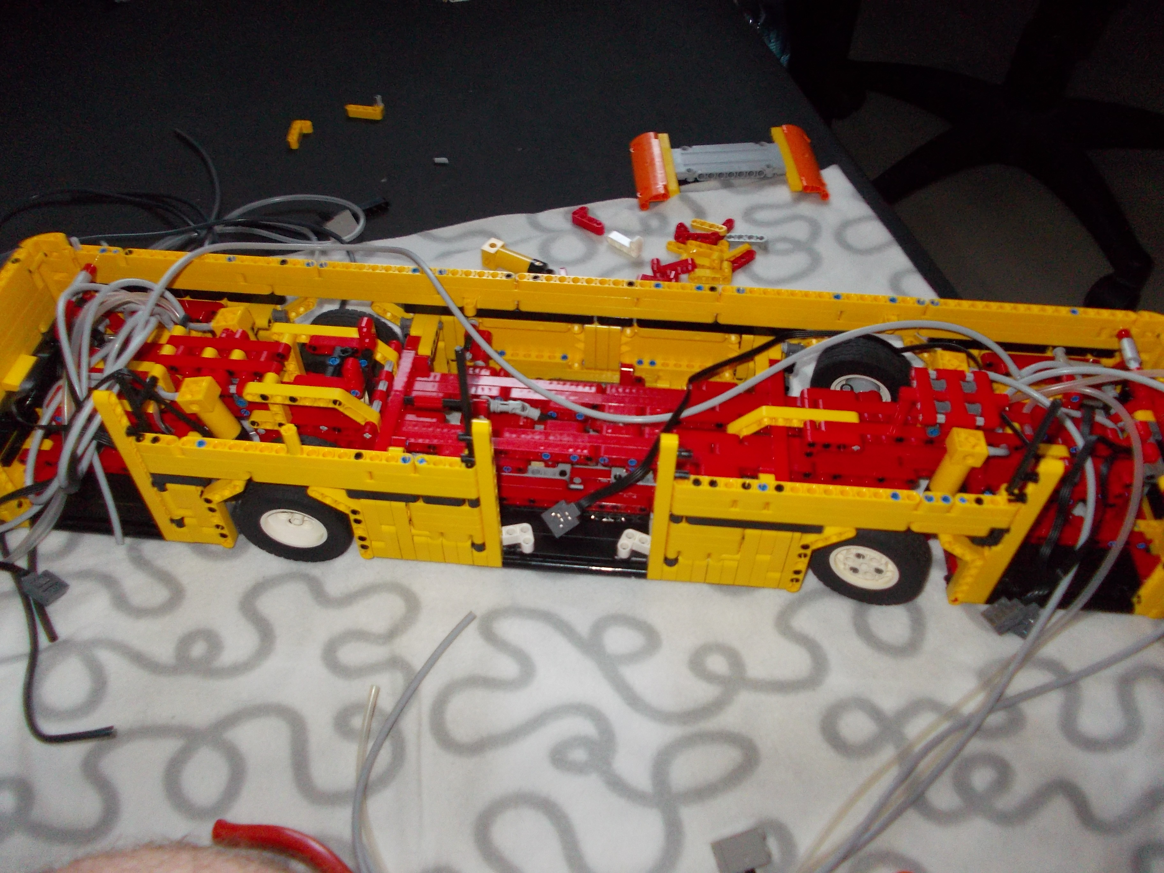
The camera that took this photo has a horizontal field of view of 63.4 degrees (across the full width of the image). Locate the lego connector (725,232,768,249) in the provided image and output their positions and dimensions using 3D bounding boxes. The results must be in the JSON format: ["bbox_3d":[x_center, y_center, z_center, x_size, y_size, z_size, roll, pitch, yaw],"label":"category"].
[{"bbox_3d":[0.127,-0.151,0.730,0.032,0.008,0.008,2,50,1],"label":"lego connector"}]

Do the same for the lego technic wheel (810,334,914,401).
[{"bbox_3d":[0.177,-0.031,0.592,0.065,0.065,0.025,19,53,15],"label":"lego technic wheel"}]

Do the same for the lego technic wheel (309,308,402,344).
[{"bbox_3d":[-0.148,-0.052,0.610,0.065,0.065,0.025,4,50,3],"label":"lego technic wheel"}]

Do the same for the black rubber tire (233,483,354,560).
[{"bbox_3d":[-0.160,0.045,0.530,0.065,0.065,0.025,4,50,3],"label":"black rubber tire"}]

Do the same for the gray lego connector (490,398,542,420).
[{"bbox_3d":[-0.038,-0.015,0.541,0.029,0.009,0.009,10,51,2],"label":"gray lego connector"}]

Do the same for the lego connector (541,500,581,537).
[{"bbox_3d":[-0.011,0.047,0.540,0.019,0.011,0.016,-33,84,-5],"label":"lego connector"}]

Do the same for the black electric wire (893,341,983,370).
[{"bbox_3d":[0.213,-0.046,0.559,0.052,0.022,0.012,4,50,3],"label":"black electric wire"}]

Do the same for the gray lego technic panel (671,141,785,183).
[{"bbox_3d":[0.118,-0.224,0.766,0.088,0.009,0.040,-4,48,-2],"label":"gray lego technic panel"}]

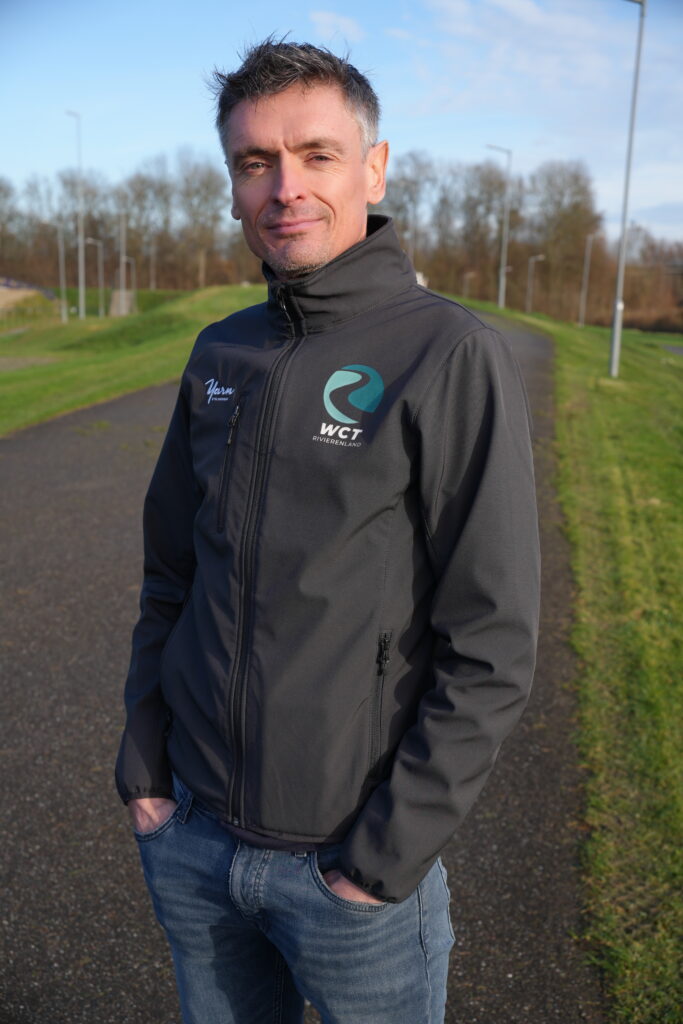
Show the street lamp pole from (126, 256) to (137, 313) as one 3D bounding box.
[{"bbox_3d":[-22.564,-24.161,130.794,1.100,6.000,0.220,-1,12,-11],"label":"street lamp pole"}]

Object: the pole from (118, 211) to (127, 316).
[{"bbox_3d":[-12.433,-14.041,69.236,0.200,6.000,0.900,7,13,26],"label":"pole"}]

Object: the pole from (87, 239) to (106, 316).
[{"bbox_3d":[-18.754,-17.787,93.232,1.100,6.000,0.220,-2,12,-17],"label":"pole"}]

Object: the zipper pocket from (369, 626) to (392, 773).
[{"bbox_3d":[0.040,0.198,1.260,0.020,0.158,0.014,3,11,-6],"label":"zipper pocket"}]

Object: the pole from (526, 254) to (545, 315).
[{"bbox_3d":[20.100,-23.443,126.467,1.200,6.000,0.220,1,11,0],"label":"pole"}]

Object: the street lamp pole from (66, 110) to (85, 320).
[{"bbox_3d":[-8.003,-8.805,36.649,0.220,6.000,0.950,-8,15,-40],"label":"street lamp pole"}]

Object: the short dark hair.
[{"bbox_3d":[-0.048,-0.426,1.321,0.175,0.160,0.200,1,12,16],"label":"short dark hair"}]

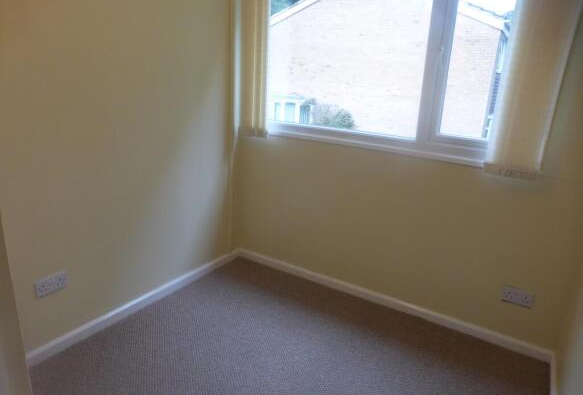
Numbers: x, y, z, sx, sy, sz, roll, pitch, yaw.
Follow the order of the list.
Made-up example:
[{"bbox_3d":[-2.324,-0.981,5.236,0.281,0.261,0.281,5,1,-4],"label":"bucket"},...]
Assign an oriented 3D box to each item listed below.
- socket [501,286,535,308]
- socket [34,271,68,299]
[{"bbox_3d":[1.270,0.559,2.269,0.146,0.086,0.012,13,20,30],"label":"socket"},{"bbox_3d":[-1.212,0.440,2.039,0.012,0.086,0.146,13,20,30],"label":"socket"}]

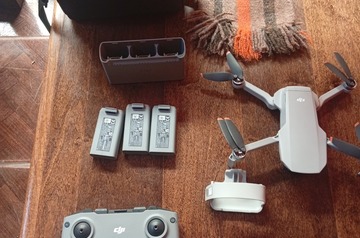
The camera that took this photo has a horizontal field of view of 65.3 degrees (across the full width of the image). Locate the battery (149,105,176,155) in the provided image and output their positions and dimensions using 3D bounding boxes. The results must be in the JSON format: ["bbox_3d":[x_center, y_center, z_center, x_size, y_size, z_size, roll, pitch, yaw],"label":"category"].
[{"bbox_3d":[-0.026,0.018,0.450,0.038,0.021,0.078,1,70,0],"label":"battery"}]

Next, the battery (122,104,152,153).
[{"bbox_3d":[-0.068,0.015,0.451,0.038,0.021,0.078,1,70,0],"label":"battery"}]

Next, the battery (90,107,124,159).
[{"bbox_3d":[-0.113,0.022,0.448,0.038,0.021,0.078,5,70,2],"label":"battery"}]

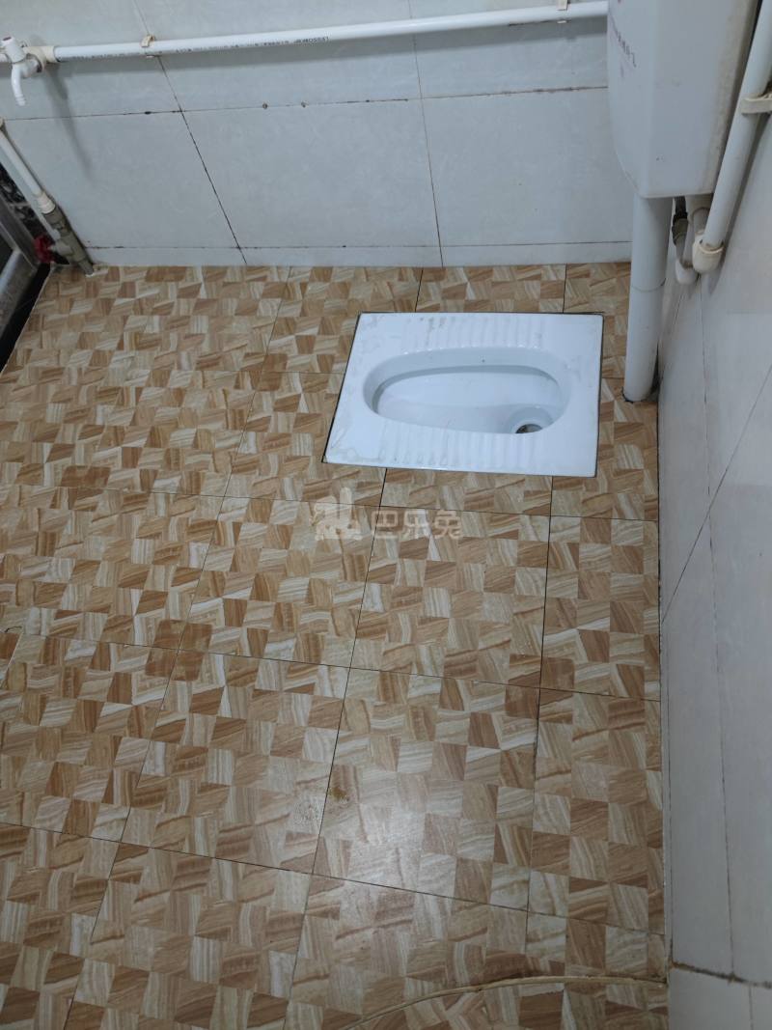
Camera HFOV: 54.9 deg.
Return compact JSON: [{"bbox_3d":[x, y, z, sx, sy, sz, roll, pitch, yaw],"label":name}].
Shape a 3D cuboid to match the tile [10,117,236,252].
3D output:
[{"bbox_3d":[-0.574,-0.689,1.570,0.451,0.319,0.010,3,62,12],"label":"tile"}]

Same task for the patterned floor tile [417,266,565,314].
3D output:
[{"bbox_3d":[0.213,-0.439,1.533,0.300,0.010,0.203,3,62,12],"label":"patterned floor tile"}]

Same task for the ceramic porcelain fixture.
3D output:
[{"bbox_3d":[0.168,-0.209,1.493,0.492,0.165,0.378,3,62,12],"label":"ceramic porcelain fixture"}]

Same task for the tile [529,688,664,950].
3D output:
[{"bbox_3d":[0.297,0.404,1.048,0.171,0.010,0.300,3,62,12],"label":"tile"}]

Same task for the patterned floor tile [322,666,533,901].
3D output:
[{"bbox_3d":[0.067,0.388,1.091,0.300,0.010,0.300,3,62,12],"label":"patterned floor tile"}]

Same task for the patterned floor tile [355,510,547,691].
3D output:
[{"bbox_3d":[0.113,0.126,1.233,0.300,0.010,0.300,4,62,12],"label":"patterned floor tile"}]

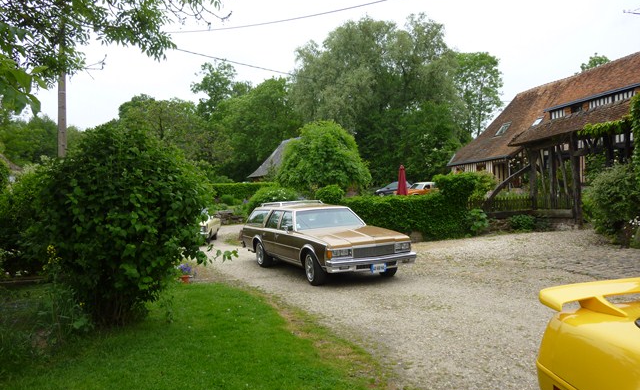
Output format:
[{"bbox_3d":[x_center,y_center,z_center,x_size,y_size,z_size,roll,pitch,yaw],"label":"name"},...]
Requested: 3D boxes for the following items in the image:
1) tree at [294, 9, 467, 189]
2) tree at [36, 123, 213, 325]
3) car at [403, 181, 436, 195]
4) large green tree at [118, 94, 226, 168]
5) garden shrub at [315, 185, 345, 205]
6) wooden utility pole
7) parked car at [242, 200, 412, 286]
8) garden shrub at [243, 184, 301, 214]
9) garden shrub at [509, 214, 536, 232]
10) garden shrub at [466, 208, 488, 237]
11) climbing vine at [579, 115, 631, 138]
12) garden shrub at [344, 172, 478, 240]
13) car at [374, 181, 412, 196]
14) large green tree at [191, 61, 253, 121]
[{"bbox_3d":[5.163,-8.420,43.000,15.800,17.200,14.500,-1,-1,6],"label":"tree"},{"bbox_3d":[-2.728,0.412,6.450,2.450,2.820,2.300,-1,-1,-22],"label":"tree"},{"bbox_3d":[7.390,-0.160,33.000,4.300,1.430,1.700,-1,-1,-35],"label":"car"},{"bbox_3d":[-10.674,-3.606,33.000,7.700,7.300,7.000,-1,-1,-22],"label":"large green tree"},{"bbox_3d":[0.360,0.133,17.500,1.130,1.000,1.100,-1,-1,0],"label":"garden shrub"},{"bbox_3d":[-8.630,-2.250,15.500,0.280,8.100,0.280,-2,0,0],"label":"wooden utility pole"},{"bbox_3d":[-0.120,0.970,10.730,2.020,1.510,5.450,-2,0,-26],"label":"parked car"},{"bbox_3d":[-2.107,0.288,20.500,2.450,1.450,2.100,-1,-1,-6],"label":"garden shrub"},{"bbox_3d":[7.890,1.070,18.000,1.080,0.750,0.950,-2,-1,24],"label":"garden shrub"},{"bbox_3d":[5.830,0.980,17.100,0.840,1.060,0.800,-2,0,18],"label":"garden shrub"},{"bbox_3d":[9.171,-2.208,14.900,0.600,0.600,3.100,-1,-1,-3],"label":"climbing vine"},{"bbox_3d":[3.088,0.354,15.600,5.600,2.300,1.300,-1,-1,-30],"label":"garden shrub"},{"bbox_3d":[6.740,-0.410,41.000,4.250,1.480,1.720,-2,0,-18],"label":"car"},{"bbox_3d":[-10.016,-6.864,47.000,6.600,13.500,6.400,-1,-1,-11],"label":"large green tree"}]

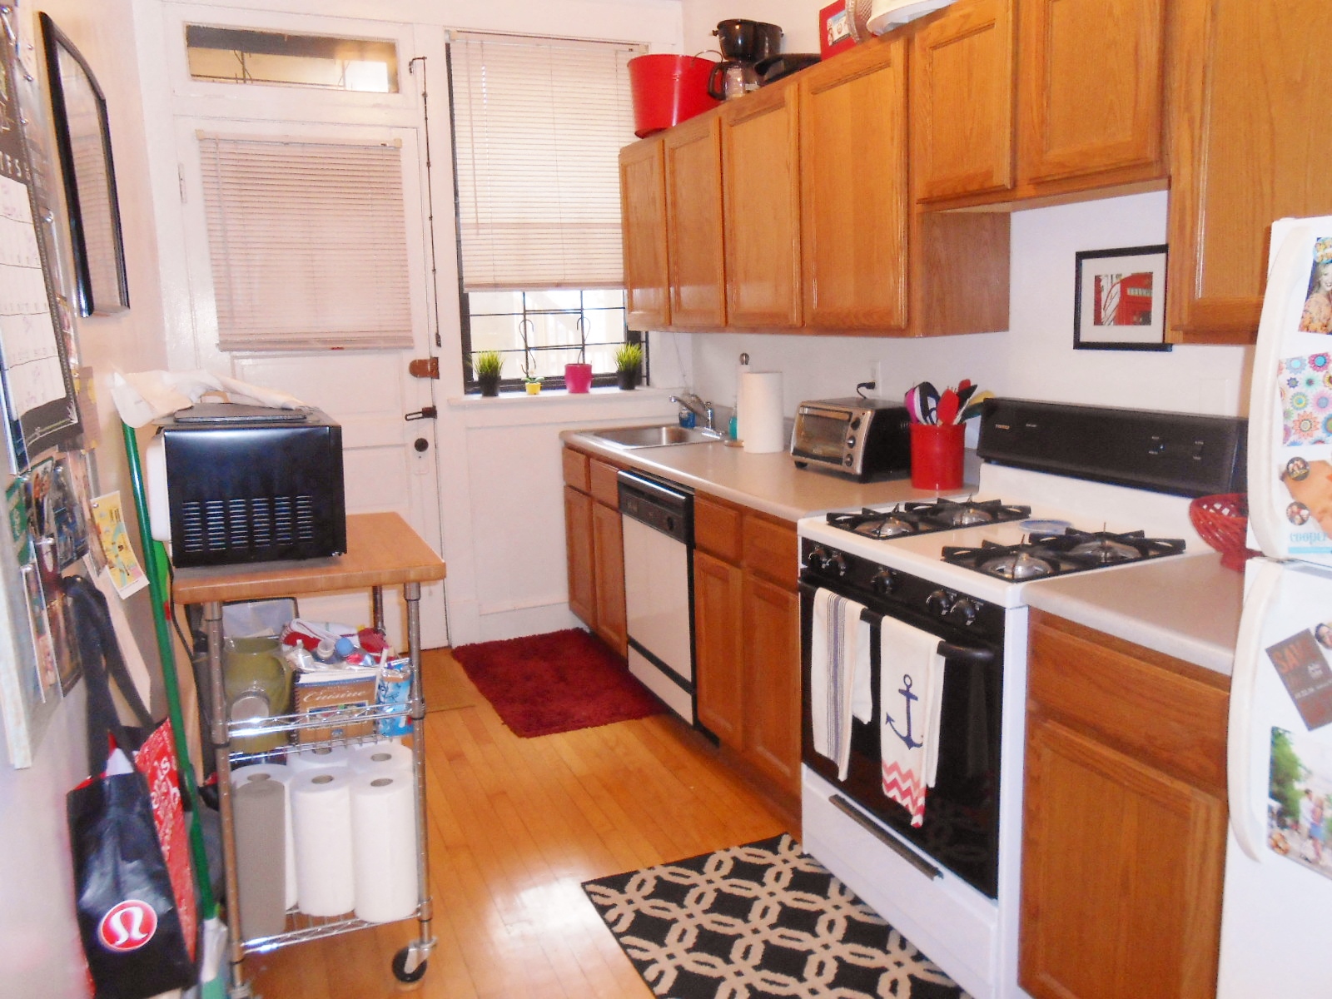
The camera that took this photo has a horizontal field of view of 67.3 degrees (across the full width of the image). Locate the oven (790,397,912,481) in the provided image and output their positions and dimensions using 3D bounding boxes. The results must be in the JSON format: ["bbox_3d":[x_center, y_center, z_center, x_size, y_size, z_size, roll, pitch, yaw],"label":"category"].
[{"bbox_3d":[0.600,-0.191,3.060,0.270,0.213,0.375,-6,11,-23],"label":"oven"}]

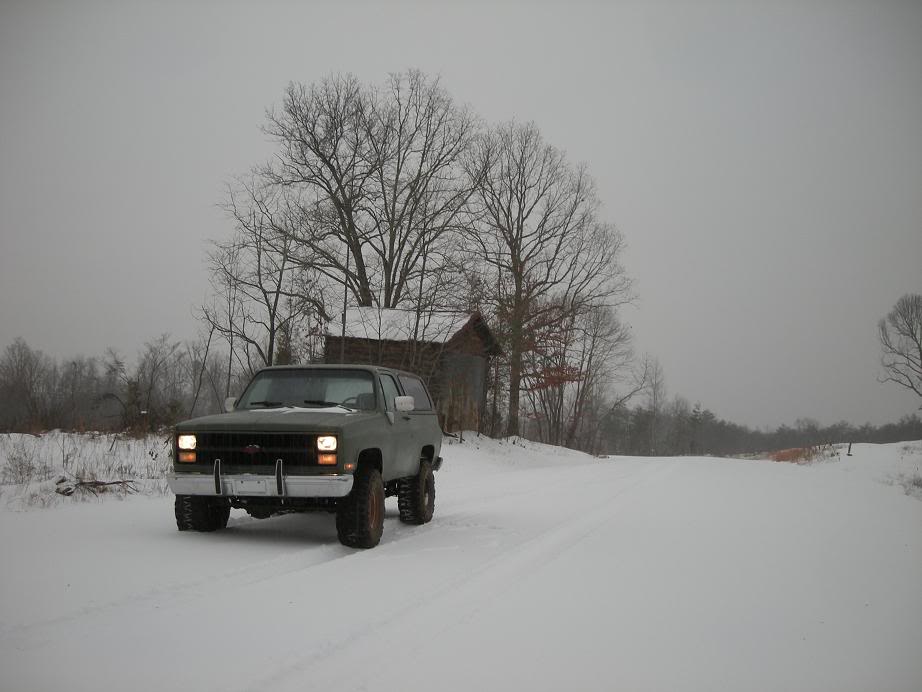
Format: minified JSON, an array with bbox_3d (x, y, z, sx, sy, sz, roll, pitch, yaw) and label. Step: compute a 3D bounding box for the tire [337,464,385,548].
[{"bbox_3d":[-1.056,1.722,9.905,0.310,0.850,0.850,-1,-5,9],"label":"tire"}]

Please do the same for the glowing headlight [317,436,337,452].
[{"bbox_3d":[-1.317,0.967,9.273,0.205,0.150,0.090,-1,-5,11],"label":"glowing headlight"}]

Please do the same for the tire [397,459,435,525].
[{"bbox_3d":[-0.590,1.970,12.557,0.300,0.850,0.850,-1,-5,11],"label":"tire"}]

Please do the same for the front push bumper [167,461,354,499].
[{"bbox_3d":[-2.043,1.332,9.426,2.000,0.380,0.340,-1,-5,11],"label":"front push bumper"}]

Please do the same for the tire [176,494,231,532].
[{"bbox_3d":[-2.801,1.693,10.246,0.310,0.850,0.850,-1,-5,9],"label":"tire"}]

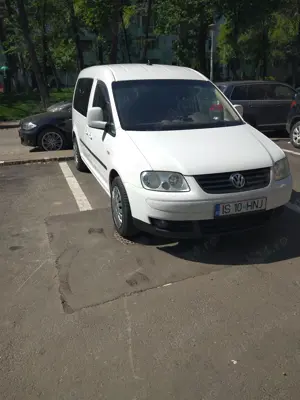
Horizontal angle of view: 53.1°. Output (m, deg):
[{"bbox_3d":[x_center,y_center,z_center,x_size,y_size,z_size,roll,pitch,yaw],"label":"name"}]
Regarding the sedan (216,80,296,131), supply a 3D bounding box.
[{"bbox_3d":[3.371,-3.023,9.875,4.950,1.680,1.920,-10,23,-26],"label":"sedan"}]

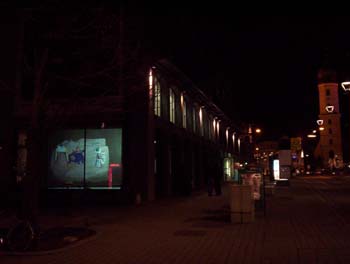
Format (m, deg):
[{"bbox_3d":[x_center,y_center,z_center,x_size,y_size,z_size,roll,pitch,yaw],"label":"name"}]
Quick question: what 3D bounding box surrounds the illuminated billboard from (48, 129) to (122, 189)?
[{"bbox_3d":[-3.961,1.183,17.000,3.380,2.650,0.150,-1,-5,7],"label":"illuminated billboard"}]

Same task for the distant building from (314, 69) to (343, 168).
[{"bbox_3d":[74.240,-6.006,185.000,11.000,48.000,11.000,-2,-6,20],"label":"distant building"}]

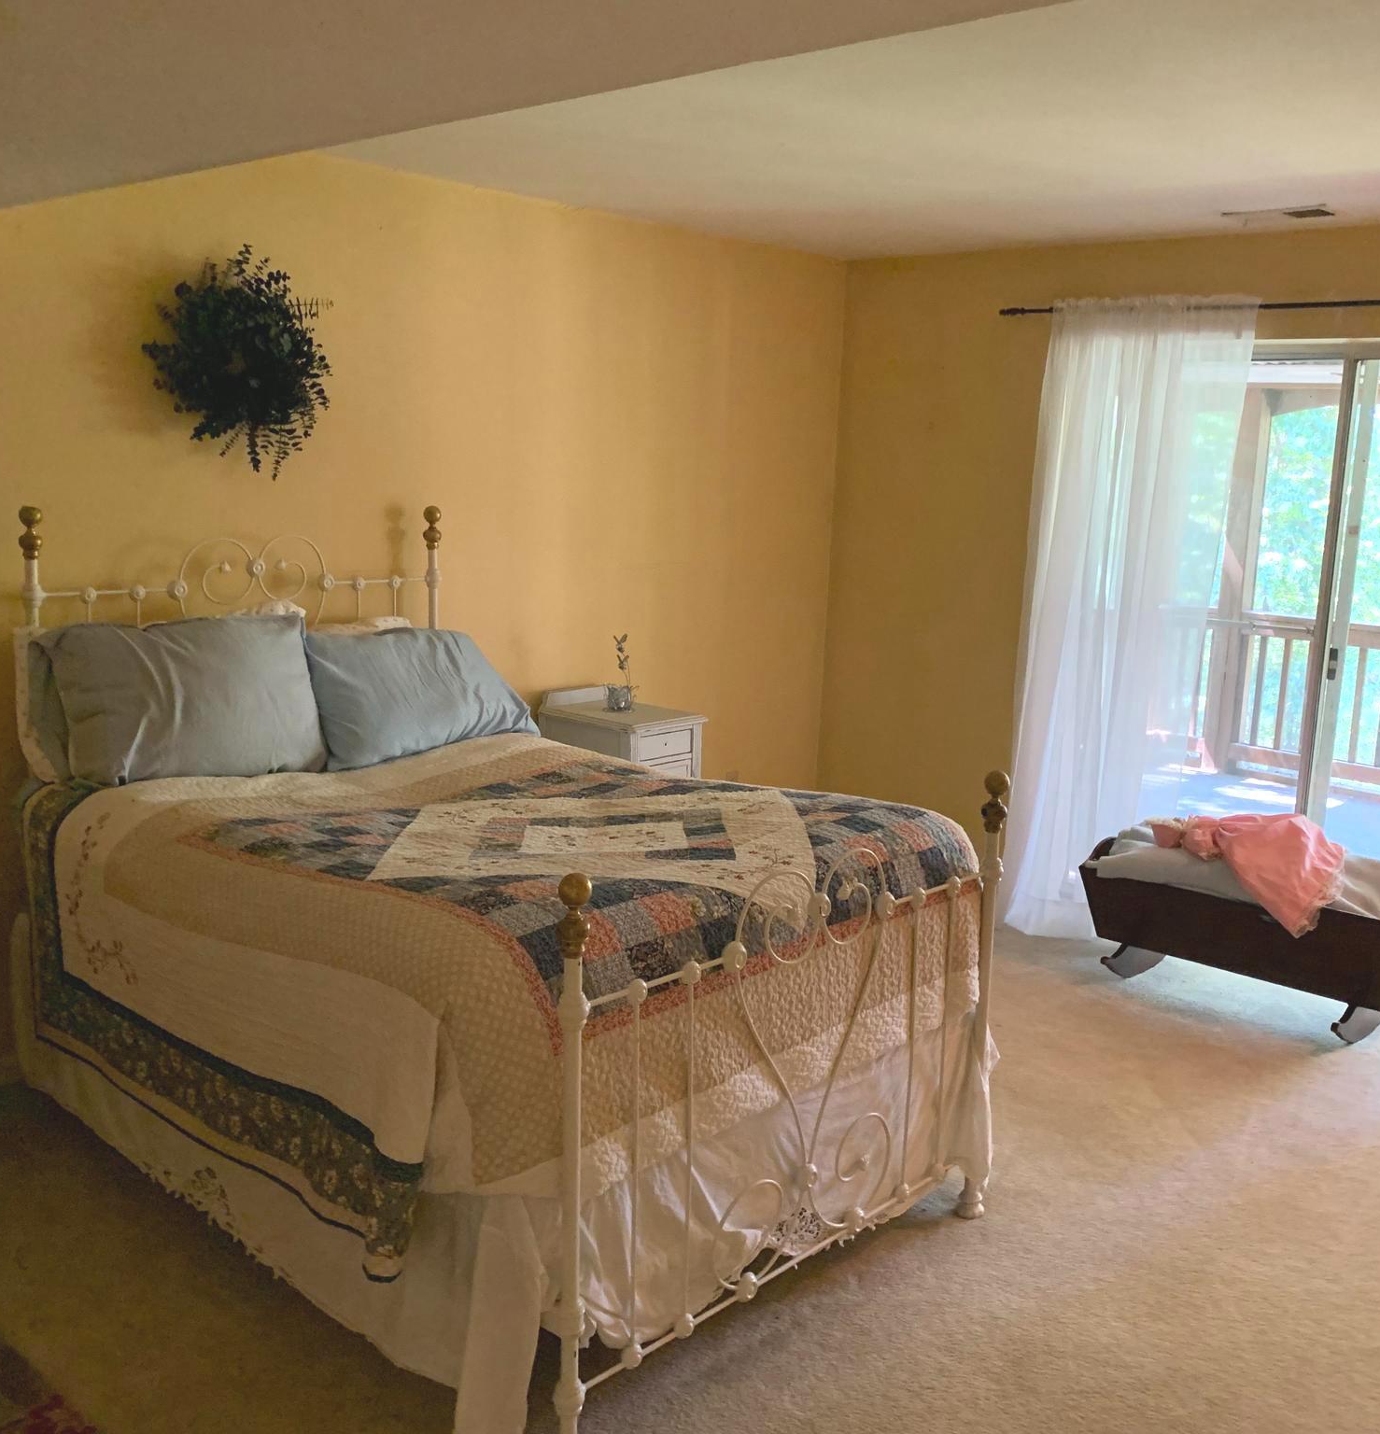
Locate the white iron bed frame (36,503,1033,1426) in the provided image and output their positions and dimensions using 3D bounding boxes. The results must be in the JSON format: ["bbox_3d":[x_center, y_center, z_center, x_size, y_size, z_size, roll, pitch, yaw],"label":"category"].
[{"bbox_3d":[-0.488,0.300,3.345,2.085,1.480,1.250,11,14,43],"label":"white iron bed frame"}]

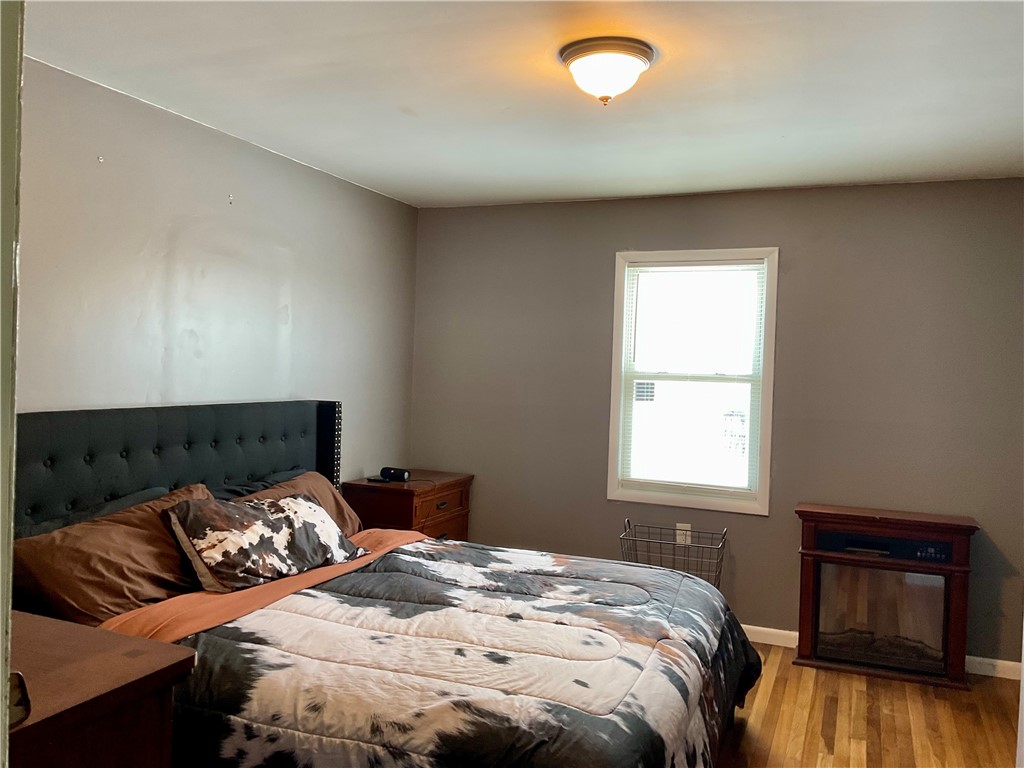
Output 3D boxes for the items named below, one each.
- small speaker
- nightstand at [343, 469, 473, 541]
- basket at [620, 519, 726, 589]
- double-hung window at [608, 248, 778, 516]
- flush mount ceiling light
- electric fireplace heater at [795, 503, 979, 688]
[{"bbox_3d":[-0.656,0.517,4.882,0.172,0.070,0.070,2,1,31],"label":"small speaker"},{"bbox_3d":[-0.593,0.942,4.997,0.457,0.777,0.758,2,1,22],"label":"nightstand"},{"bbox_3d":[0.857,1.062,4.565,0.520,0.640,0.390,2,1,22],"label":"basket"},{"bbox_3d":[1.001,-0.025,4.791,0.896,1.430,0.100,2,1,22],"label":"double-hung window"},{"bbox_3d":[0.299,-0.968,2.727,0.302,0.160,0.302,2,1,0],"label":"flush mount ceiling light"},{"bbox_3d":[1.825,1.032,4.244,0.812,0.772,0.295,2,1,22],"label":"electric fireplace heater"}]

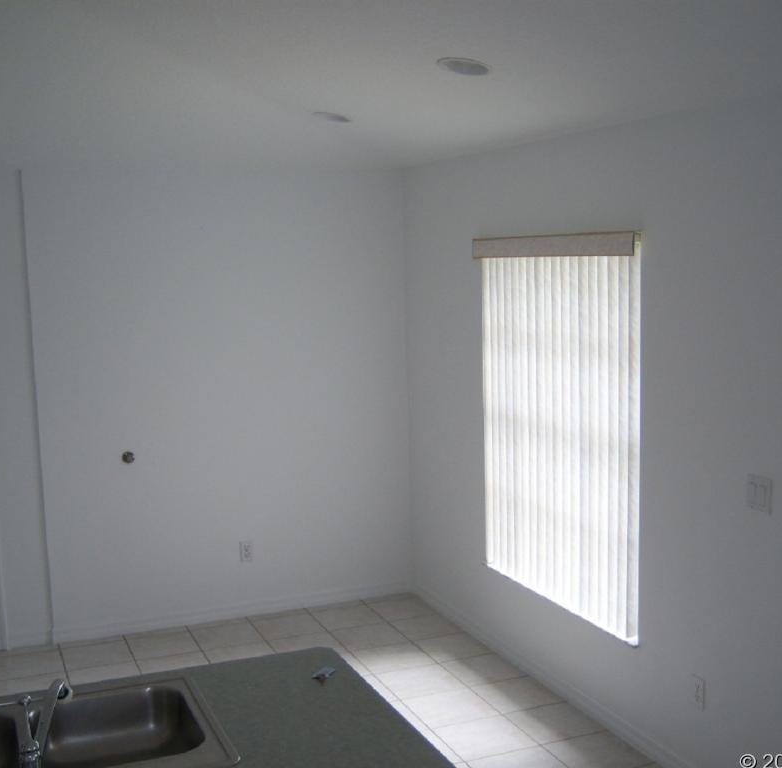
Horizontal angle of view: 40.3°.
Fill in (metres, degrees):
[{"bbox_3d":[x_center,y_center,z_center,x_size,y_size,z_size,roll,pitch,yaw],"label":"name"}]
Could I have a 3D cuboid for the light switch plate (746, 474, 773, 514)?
[{"bbox_3d":[1.171,0.352,3.402,0.015,0.114,0.118,-5,8,-23],"label":"light switch plate"}]

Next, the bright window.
[{"bbox_3d":[0.672,0.161,4.519,0.100,1.560,1.220,-5,8,-23],"label":"bright window"}]

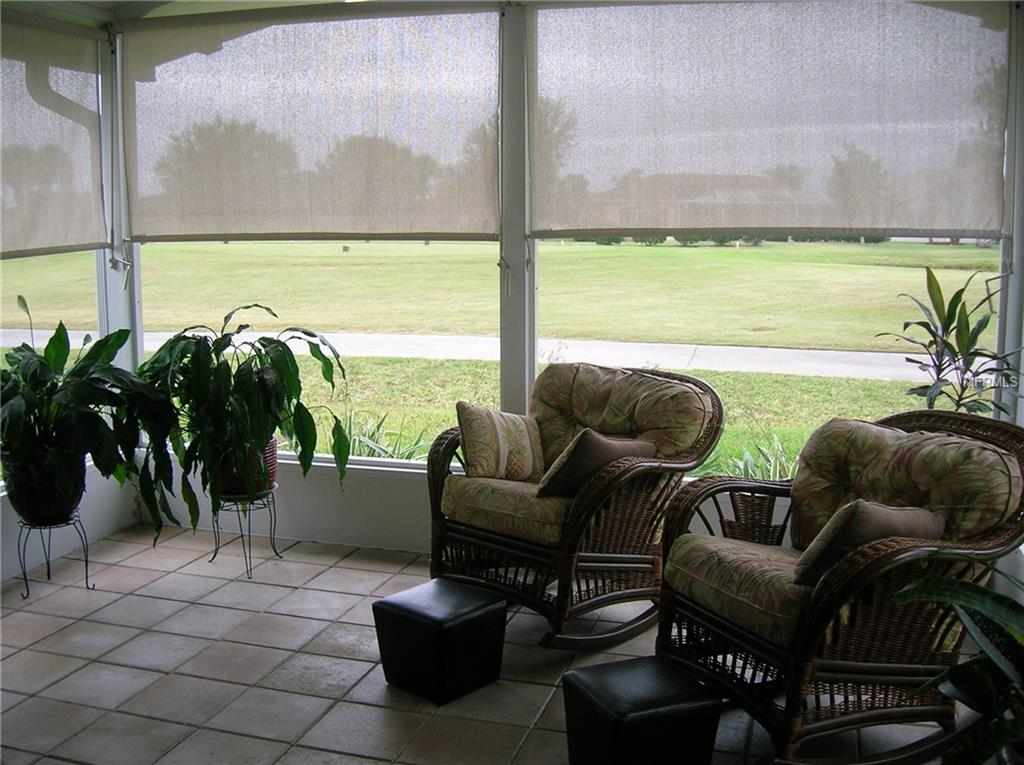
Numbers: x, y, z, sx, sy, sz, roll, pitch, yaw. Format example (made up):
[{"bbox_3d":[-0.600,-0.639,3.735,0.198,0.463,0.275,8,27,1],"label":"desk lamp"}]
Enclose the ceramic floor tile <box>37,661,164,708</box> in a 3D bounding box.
[{"bbox_3d":[-1.301,0.970,3.200,0.295,0.010,0.295,3,7,15],"label":"ceramic floor tile"}]

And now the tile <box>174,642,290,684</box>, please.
[{"bbox_3d":[-0.961,0.981,3.493,0.315,0.012,0.315,2,8,16],"label":"tile"}]

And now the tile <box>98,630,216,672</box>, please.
[{"bbox_3d":[-1.276,0.975,3.628,0.320,0.010,0.320,2,8,15],"label":"tile"}]

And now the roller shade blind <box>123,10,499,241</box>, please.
[{"bbox_3d":[-0.999,-1.194,4.775,1.950,1.030,0.050,2,8,16],"label":"roller shade blind"}]

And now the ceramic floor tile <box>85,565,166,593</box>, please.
[{"bbox_3d":[-1.721,0.874,4.428,0.320,0.010,0.320,2,8,15],"label":"ceramic floor tile"}]

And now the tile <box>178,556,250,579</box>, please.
[{"bbox_3d":[-1.340,0.854,4.643,0.320,0.010,0.320,2,8,15],"label":"tile"}]

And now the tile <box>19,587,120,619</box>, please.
[{"bbox_3d":[-1.797,0.907,4.125,0.320,0.010,0.320,2,8,15],"label":"tile"}]

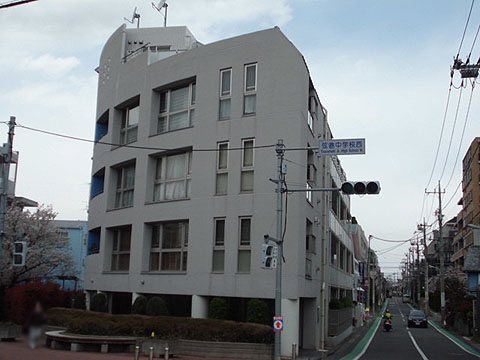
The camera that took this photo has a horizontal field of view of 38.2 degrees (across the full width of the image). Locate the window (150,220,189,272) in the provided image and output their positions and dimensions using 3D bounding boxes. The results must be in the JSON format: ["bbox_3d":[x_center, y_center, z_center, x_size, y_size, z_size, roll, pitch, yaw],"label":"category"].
[{"bbox_3d":[-2.932,2.838,29.264,0.150,2.074,2.813,11,-13,-43],"label":"window"}]

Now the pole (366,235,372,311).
[{"bbox_3d":[13.636,9.898,73.000,0.350,8.300,0.350,0,-9,12],"label":"pole"}]

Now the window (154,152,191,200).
[{"bbox_3d":[-2.954,-0.124,30.056,0.250,2.124,2.971,10,-12,-42],"label":"window"}]

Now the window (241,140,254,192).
[{"bbox_3d":[0.342,-0.579,27.165,0.606,2.149,0.160,-4,-11,33],"label":"window"}]

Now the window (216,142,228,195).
[{"bbox_3d":[-0.670,-0.479,27.818,0.570,2.171,0.160,-4,-11,33],"label":"window"}]

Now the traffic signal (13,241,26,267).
[{"bbox_3d":[-7.041,2.360,22.169,0.400,0.800,0.250,2,-9,0],"label":"traffic signal"}]

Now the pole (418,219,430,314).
[{"bbox_3d":[22.148,10.356,83.000,1.200,11.500,0.800,0,-9,12],"label":"pole"}]

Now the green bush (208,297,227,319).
[{"bbox_3d":[-0.883,5.138,26.393,0.750,1.350,0.750,2,-9,0],"label":"green bush"}]

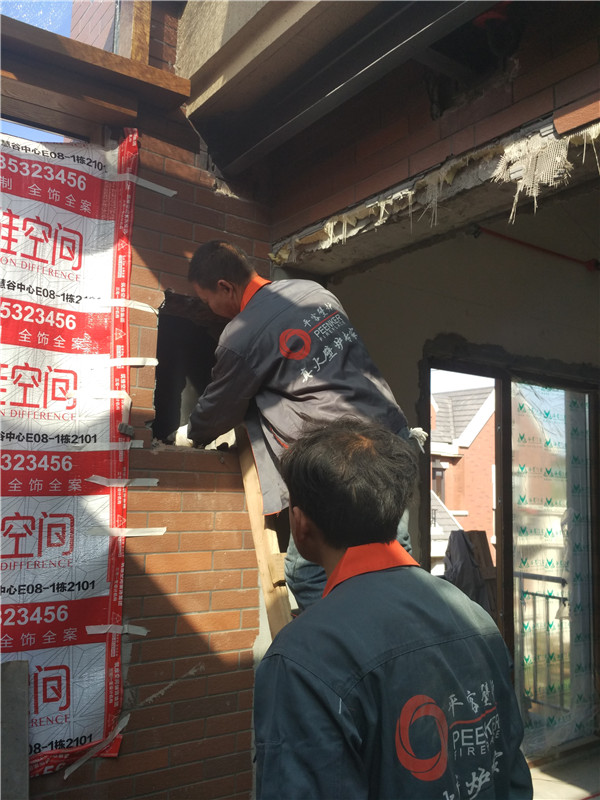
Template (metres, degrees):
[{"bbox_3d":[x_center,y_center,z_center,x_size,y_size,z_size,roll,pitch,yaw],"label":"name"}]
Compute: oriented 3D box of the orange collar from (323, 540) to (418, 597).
[{"bbox_3d":[0.100,0.253,1.020,0.160,0.090,0.145,7,-9,-40],"label":"orange collar"}]

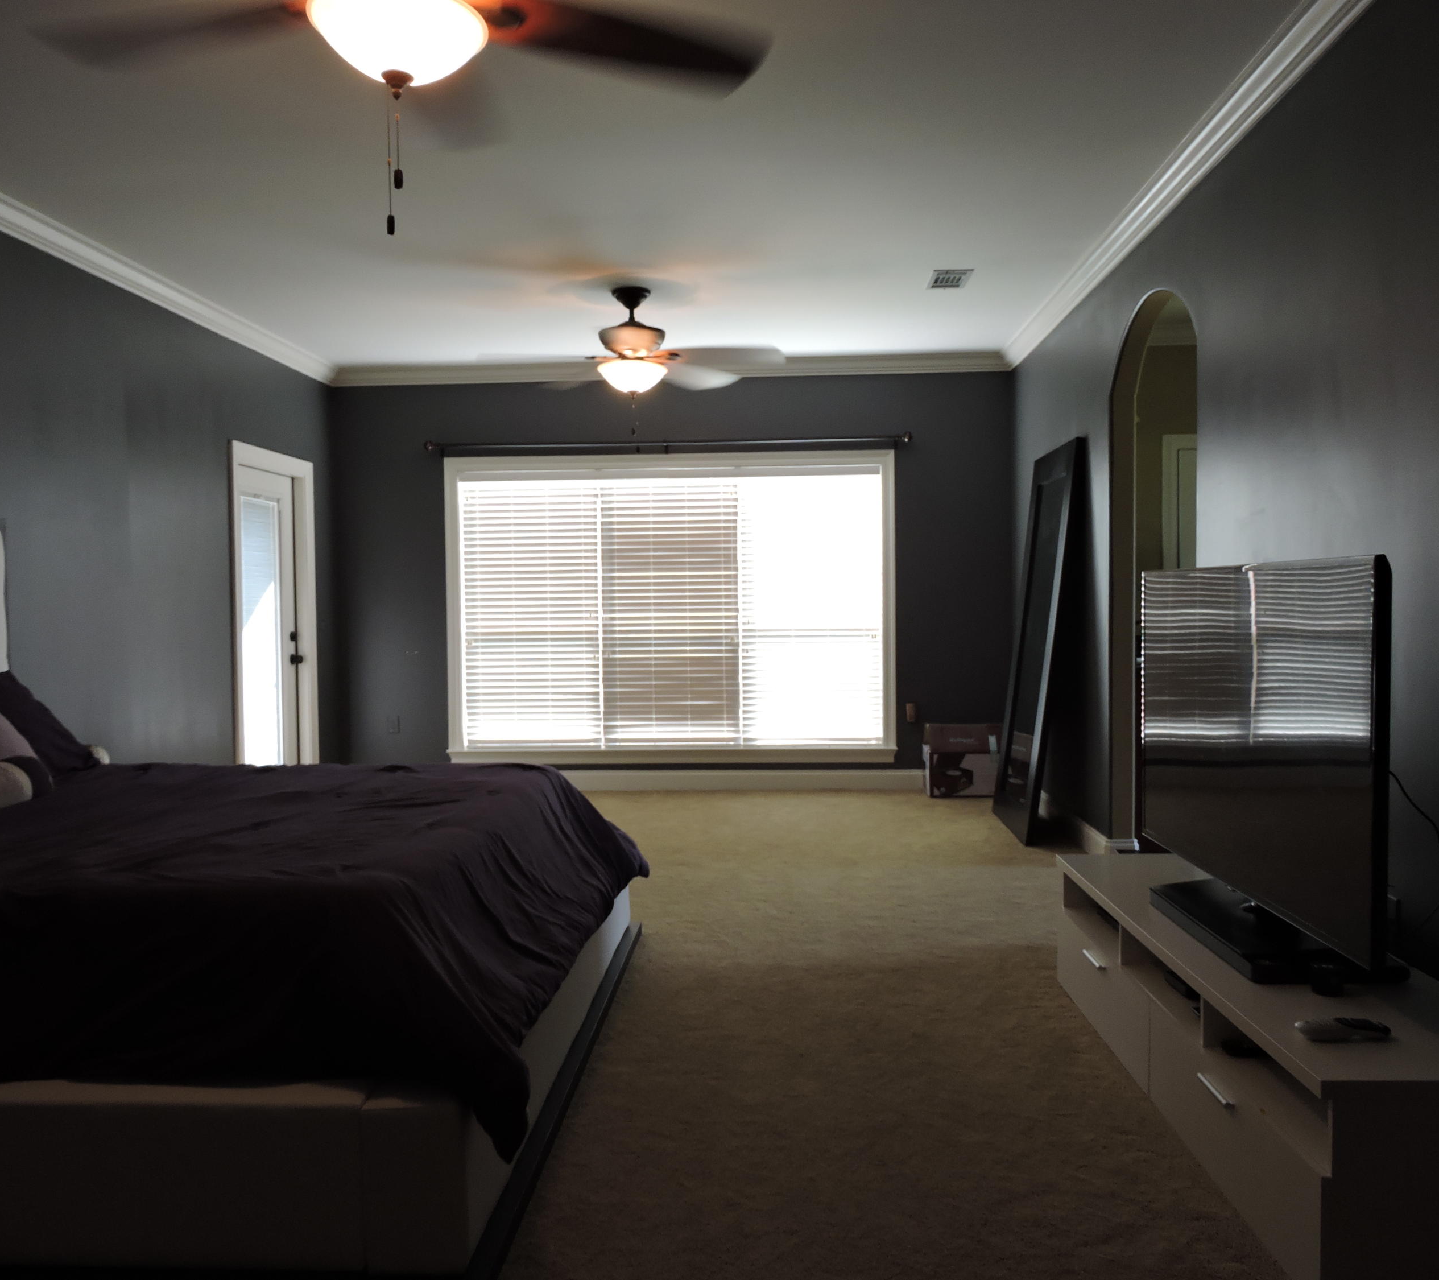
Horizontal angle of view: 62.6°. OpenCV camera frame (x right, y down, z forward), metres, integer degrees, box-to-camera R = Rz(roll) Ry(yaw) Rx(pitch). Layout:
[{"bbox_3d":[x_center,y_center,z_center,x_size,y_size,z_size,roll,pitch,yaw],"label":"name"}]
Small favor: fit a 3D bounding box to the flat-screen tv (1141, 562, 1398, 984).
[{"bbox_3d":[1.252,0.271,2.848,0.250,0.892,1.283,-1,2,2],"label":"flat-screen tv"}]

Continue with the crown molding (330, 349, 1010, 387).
[{"bbox_3d":[-0.346,-1.728,7.554,4.437,0.110,0.110,-1,2,3],"label":"crown molding"}]

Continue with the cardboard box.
[{"bbox_3d":[1.559,0.748,7.450,0.489,0.446,0.263,-1,2,3],"label":"cardboard box"}]

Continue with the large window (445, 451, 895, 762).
[{"bbox_3d":[-0.327,-0.198,7.656,2.921,1.998,0.120,-1,2,3],"label":"large window"}]

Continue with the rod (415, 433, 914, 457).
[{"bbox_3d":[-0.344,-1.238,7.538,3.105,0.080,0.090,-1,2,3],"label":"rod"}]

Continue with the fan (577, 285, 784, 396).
[{"bbox_3d":[-0.425,-1.471,5.862,1.540,0.516,1.540,-1,2,3],"label":"fan"}]

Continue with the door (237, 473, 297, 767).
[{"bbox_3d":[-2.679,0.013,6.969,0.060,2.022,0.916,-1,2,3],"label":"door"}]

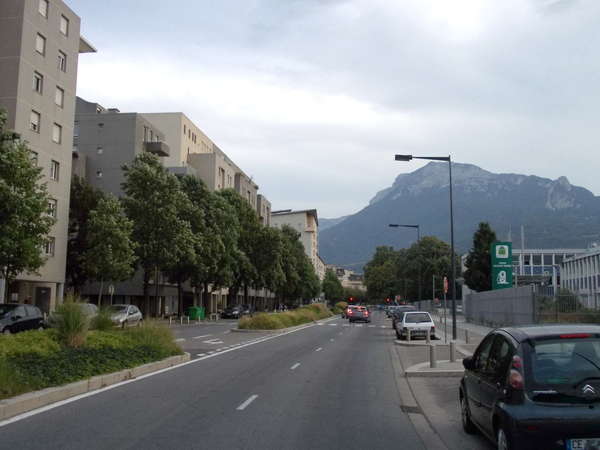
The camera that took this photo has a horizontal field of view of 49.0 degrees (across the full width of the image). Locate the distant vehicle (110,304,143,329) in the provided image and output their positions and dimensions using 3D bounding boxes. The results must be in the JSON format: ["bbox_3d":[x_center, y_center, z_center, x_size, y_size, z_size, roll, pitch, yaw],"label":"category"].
[{"bbox_3d":[-11.605,5.983,43.087,1.660,1.450,3.900,-1,-7,11],"label":"distant vehicle"}]

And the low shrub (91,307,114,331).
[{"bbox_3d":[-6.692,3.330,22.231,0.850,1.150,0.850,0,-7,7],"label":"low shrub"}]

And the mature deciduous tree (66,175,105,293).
[{"bbox_3d":[-18.894,2.062,57.753,4.600,12.600,4.600,-1,-7,6],"label":"mature deciduous tree"}]

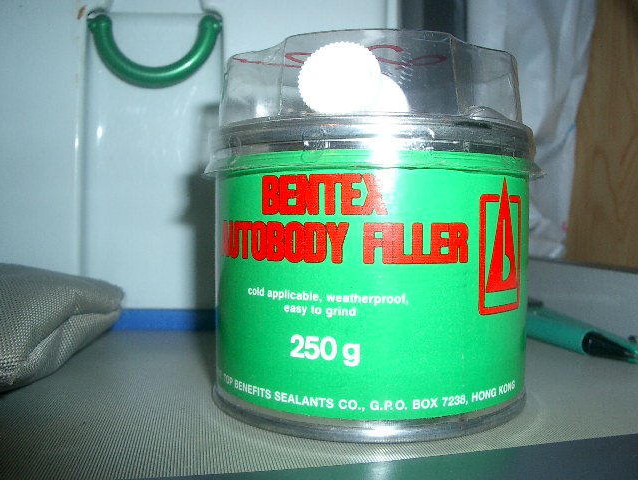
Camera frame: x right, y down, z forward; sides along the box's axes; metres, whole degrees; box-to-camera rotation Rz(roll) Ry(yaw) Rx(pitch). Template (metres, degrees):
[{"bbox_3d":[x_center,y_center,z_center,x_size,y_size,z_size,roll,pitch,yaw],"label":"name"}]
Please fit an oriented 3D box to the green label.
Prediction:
[{"bbox_3d":[0.011,0.006,0.146,0.068,0.047,0.068,1,3,17],"label":"green label"}]

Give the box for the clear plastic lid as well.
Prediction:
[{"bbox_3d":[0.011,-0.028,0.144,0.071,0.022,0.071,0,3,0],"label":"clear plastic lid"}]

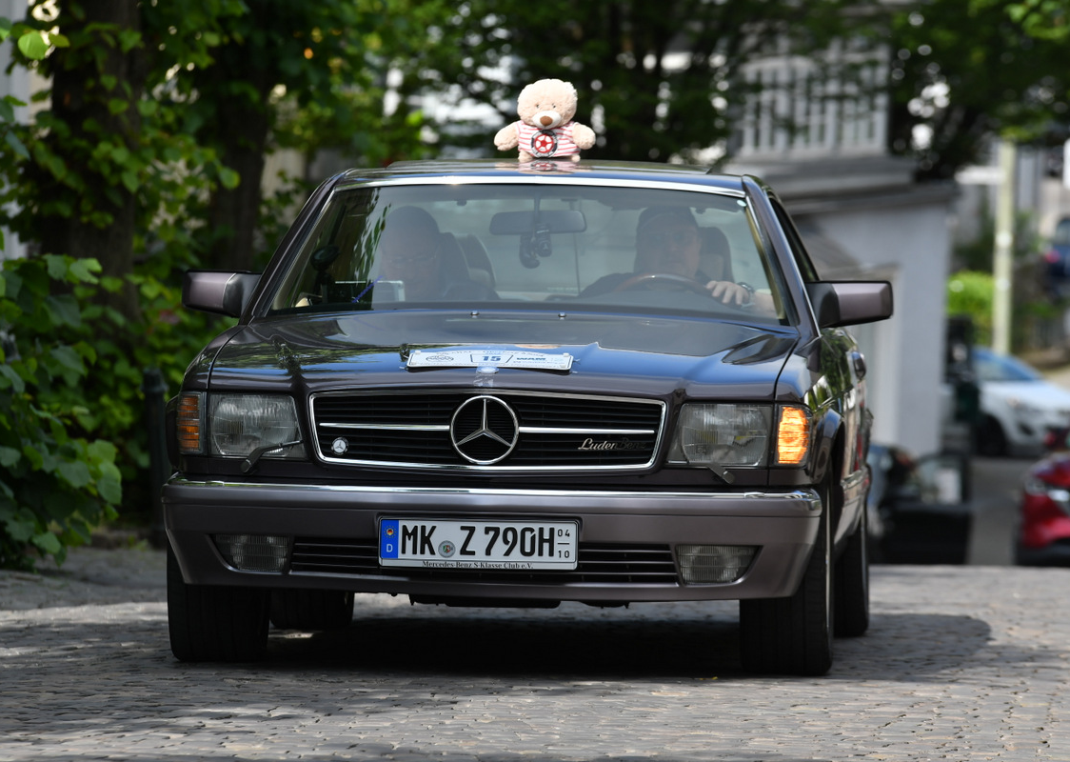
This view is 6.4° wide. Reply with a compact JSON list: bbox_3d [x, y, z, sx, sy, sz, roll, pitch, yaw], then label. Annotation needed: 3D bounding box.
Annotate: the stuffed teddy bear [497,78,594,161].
[{"bbox_3d":[0.029,-0.764,28.000,0.300,0.245,0.190,1,0,2],"label":"stuffed teddy bear"}]

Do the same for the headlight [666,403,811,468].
[{"bbox_3d":[0.550,0.145,25.640,0.365,0.172,0.230,1,0,4],"label":"headlight"}]

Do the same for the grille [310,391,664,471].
[{"bbox_3d":[-0.126,0.135,25.520,0.955,0.210,0.140,1,0,4],"label":"grille"}]

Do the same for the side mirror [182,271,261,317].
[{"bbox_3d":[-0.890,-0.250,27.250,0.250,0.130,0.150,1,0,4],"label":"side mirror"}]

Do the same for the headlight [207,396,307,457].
[{"bbox_3d":[-0.748,0.124,25.660,0.257,0.170,0.150,1,0,4],"label":"headlight"}]

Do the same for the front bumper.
[{"bbox_3d":[-0.120,0.424,25.470,1.800,0.305,0.480,1,0,4],"label":"front bumper"}]

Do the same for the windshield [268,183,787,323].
[{"bbox_3d":[-0.001,-0.370,27.180,1.490,0.400,0.620,1,0,4],"label":"windshield"}]

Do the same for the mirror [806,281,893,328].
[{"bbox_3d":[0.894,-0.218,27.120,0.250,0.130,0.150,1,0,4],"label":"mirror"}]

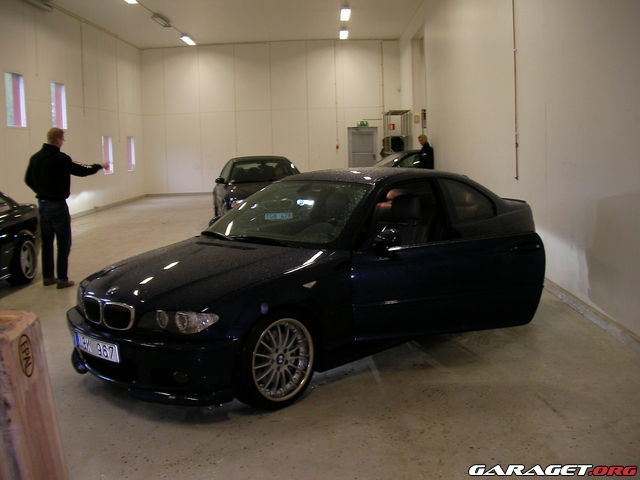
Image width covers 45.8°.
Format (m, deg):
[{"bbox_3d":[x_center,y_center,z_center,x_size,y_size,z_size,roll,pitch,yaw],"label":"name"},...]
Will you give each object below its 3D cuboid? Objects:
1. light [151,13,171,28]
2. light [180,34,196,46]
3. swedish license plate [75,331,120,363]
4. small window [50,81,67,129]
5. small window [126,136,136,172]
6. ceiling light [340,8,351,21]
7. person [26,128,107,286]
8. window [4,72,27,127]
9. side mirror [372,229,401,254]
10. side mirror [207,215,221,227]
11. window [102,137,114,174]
[{"bbox_3d":[-3.969,-5.497,18.922,0.270,0.120,1.400,-2,7,1],"label":"light"},{"bbox_3d":[-3.998,-6.069,23.083,0.270,0.120,1.400,-2,7,1],"label":"light"},{"bbox_3d":[-1.298,0.622,4.422,0.520,0.110,0.015,5,10,43],"label":"swedish license plate"},{"bbox_3d":[-6.001,-3.083,17.441,0.120,1.050,0.970,-2,7,1],"label":"small window"},{"bbox_3d":[-5.925,-2.688,23.828,0.120,1.080,0.900,-2,7,1],"label":"small window"},{"bbox_3d":[0.659,-5.750,19.353,0.270,0.120,1.400,-2,7,1],"label":"ceiling light"},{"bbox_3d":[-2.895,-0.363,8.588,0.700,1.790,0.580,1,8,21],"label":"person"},{"bbox_3d":[-6.004,-2.753,14.956,0.120,1.060,0.970,-2,7,1],"label":"window"},{"bbox_3d":[0.409,0.006,4.662,0.130,0.150,0.200,-4,8,-16],"label":"side mirror"},{"bbox_3d":[-0.853,-0.154,6.159,0.200,0.140,0.130,5,10,43],"label":"side mirror"},{"bbox_3d":[-5.951,-2.375,21.360,0.120,1.050,0.950,-2,7,1],"label":"window"}]

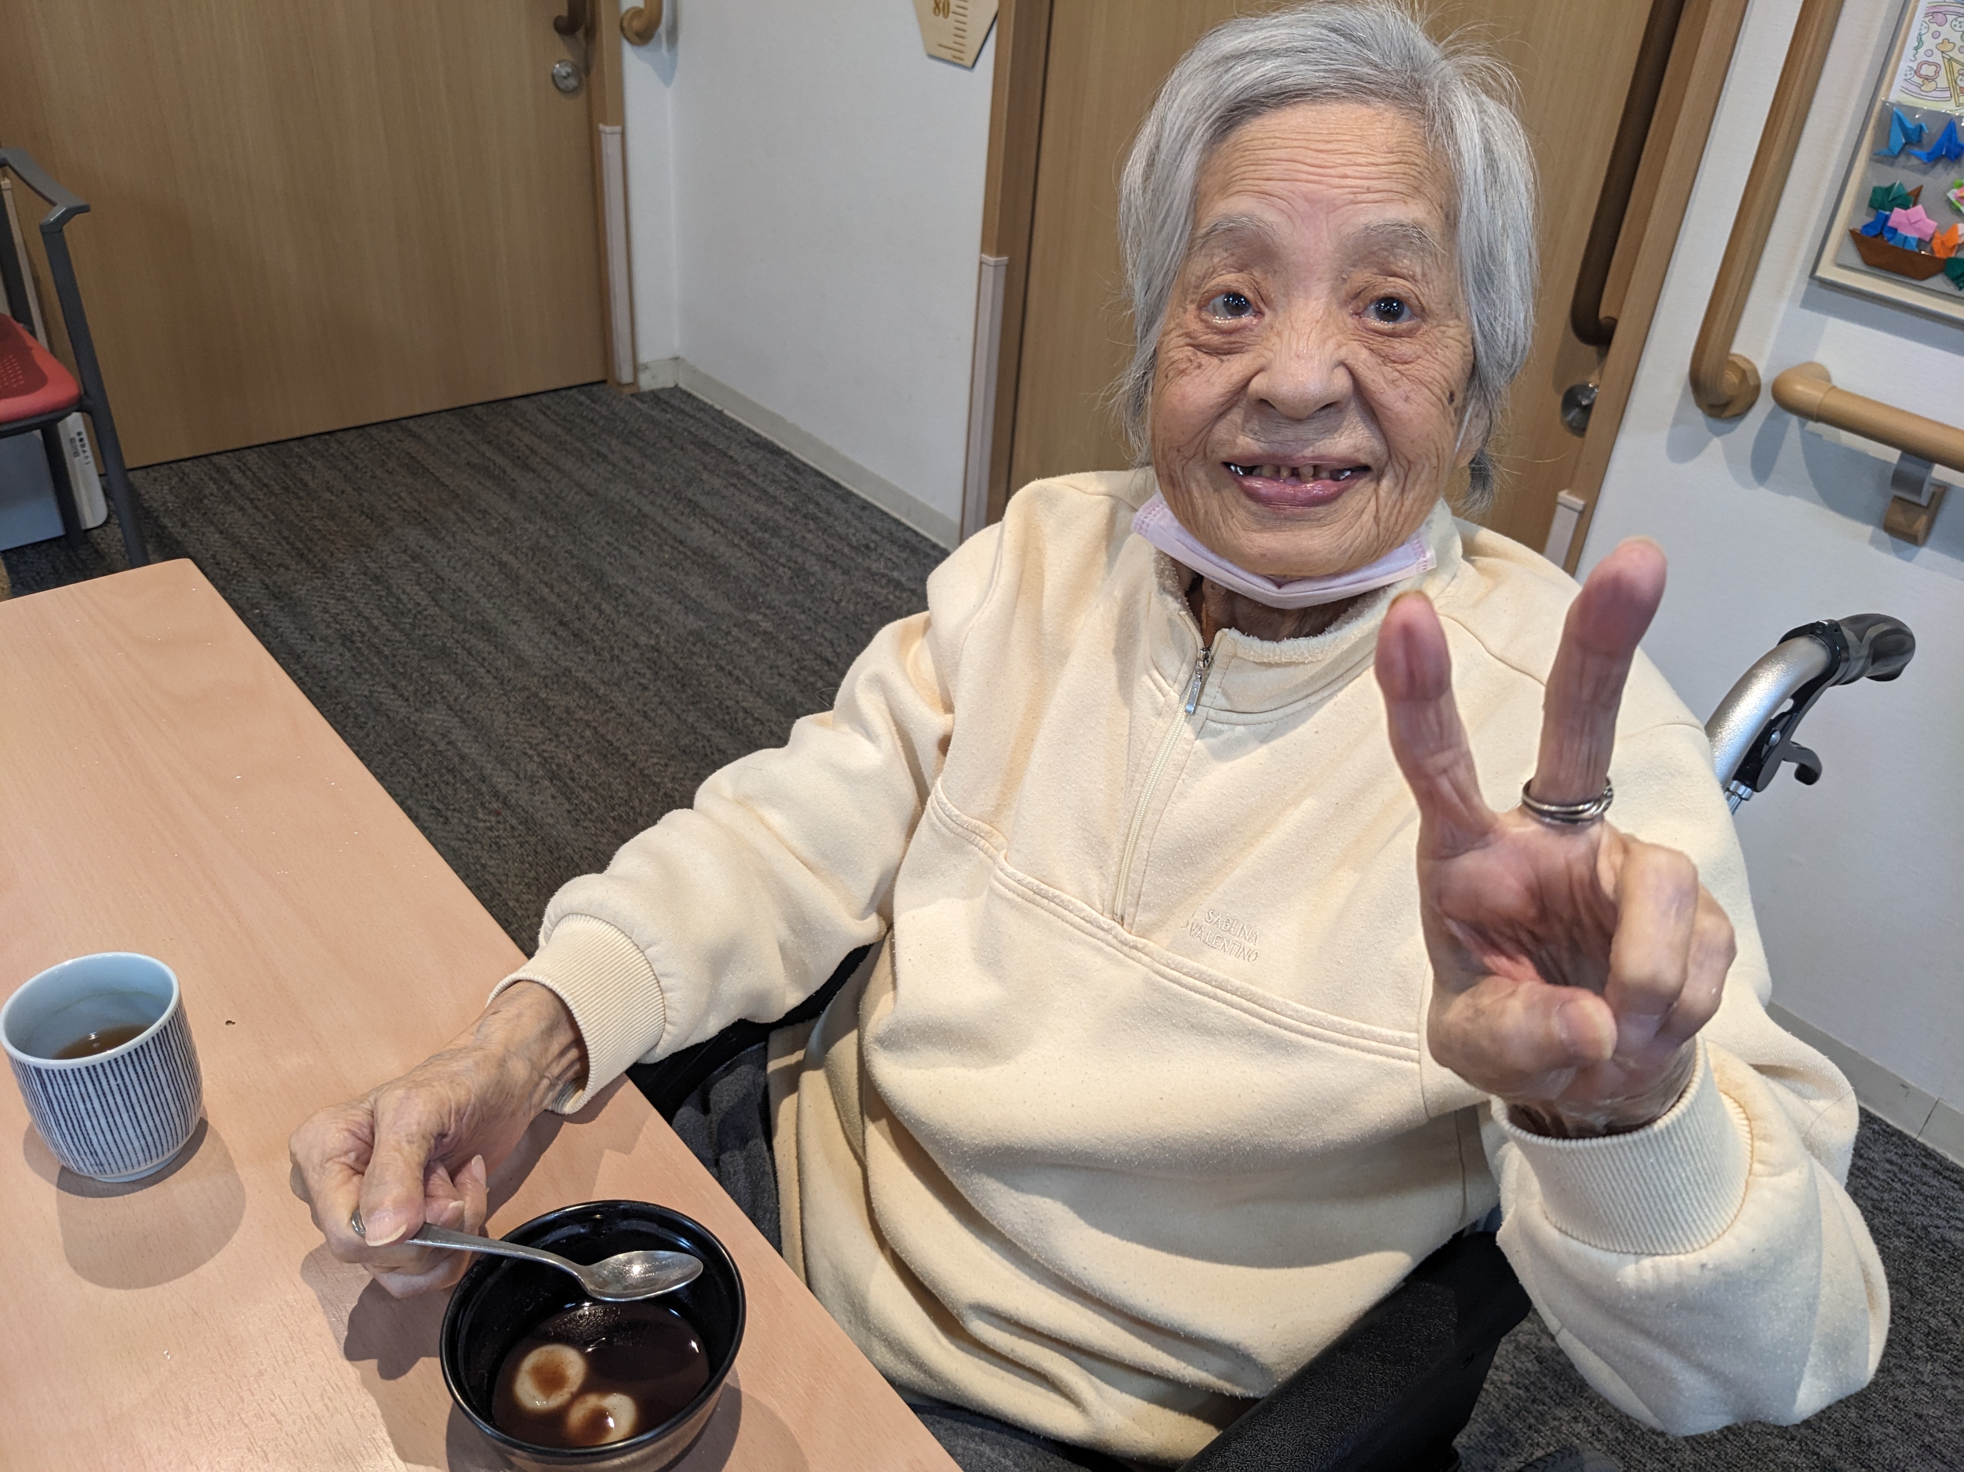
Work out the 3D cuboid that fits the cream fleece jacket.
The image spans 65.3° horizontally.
[{"bbox_3d":[0.123,0.149,0.760,0.575,0.430,0.450,23,36,28],"label":"cream fleece jacket"}]

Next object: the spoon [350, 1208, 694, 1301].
[{"bbox_3d":[-0.178,0.202,0.598,0.141,0.020,0.029,7,31,3],"label":"spoon"}]

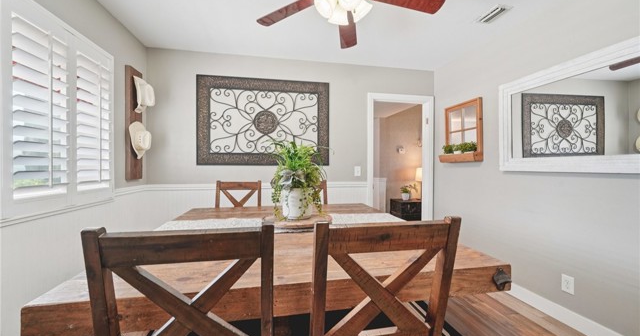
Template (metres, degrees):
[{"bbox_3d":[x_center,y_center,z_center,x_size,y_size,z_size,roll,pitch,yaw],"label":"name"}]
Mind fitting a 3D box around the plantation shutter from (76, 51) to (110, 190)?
[{"bbox_3d":[-1.712,-0.325,1.909,0.050,1.040,0.390,0,0,-11],"label":"plantation shutter"}]

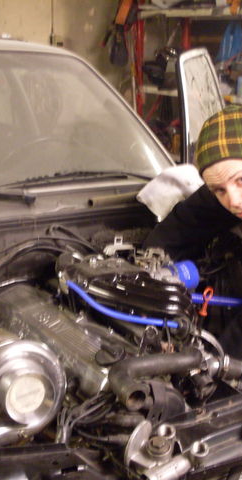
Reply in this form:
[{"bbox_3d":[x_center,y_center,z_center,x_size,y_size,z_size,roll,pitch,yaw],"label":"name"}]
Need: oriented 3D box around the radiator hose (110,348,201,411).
[{"bbox_3d":[0.079,0.293,1.480,0.200,0.084,0.115,-7,17,-23],"label":"radiator hose"}]

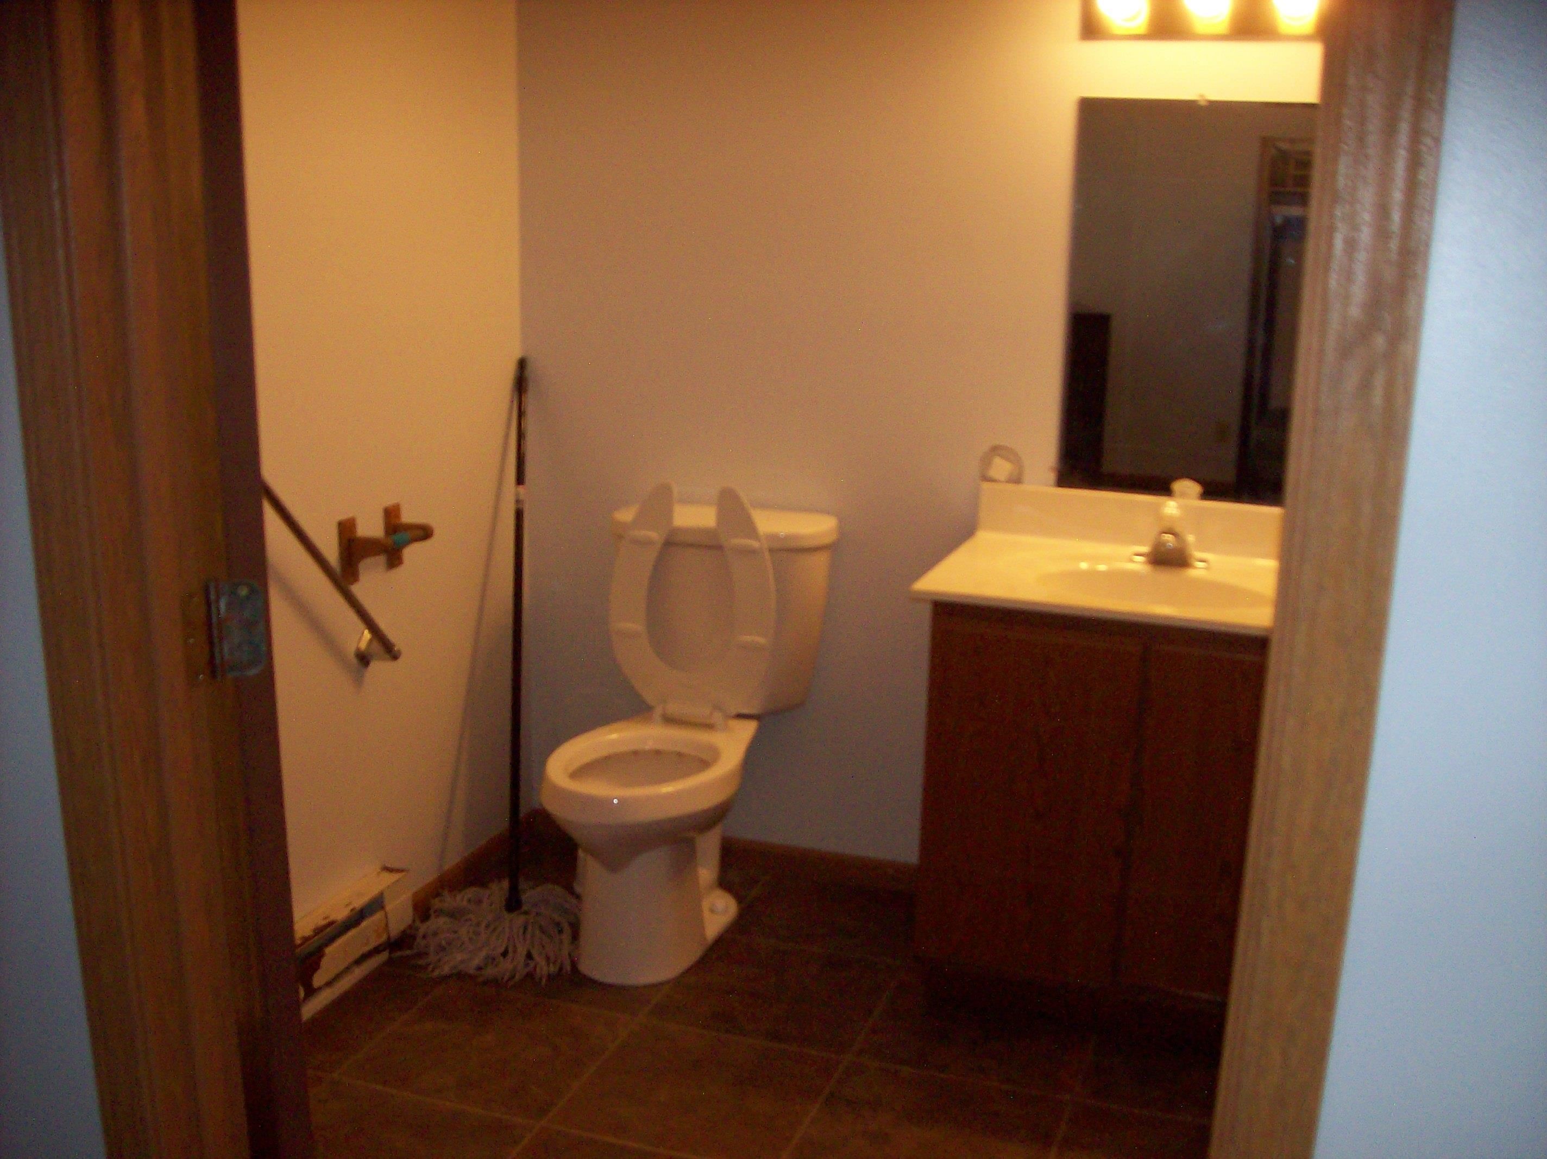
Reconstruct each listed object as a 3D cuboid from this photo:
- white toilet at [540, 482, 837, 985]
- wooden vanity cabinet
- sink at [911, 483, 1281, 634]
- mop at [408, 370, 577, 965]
[{"bbox_3d":[-0.179,0.279,3.132,0.489,0.890,0.678,5,13,18],"label":"white toilet"},{"bbox_3d":[0.682,0.392,2.938,0.728,0.781,0.541,5,13,18],"label":"wooden vanity cabinet"},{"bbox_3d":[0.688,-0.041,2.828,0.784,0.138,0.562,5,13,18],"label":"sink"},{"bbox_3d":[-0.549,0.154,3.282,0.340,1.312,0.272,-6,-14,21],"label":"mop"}]

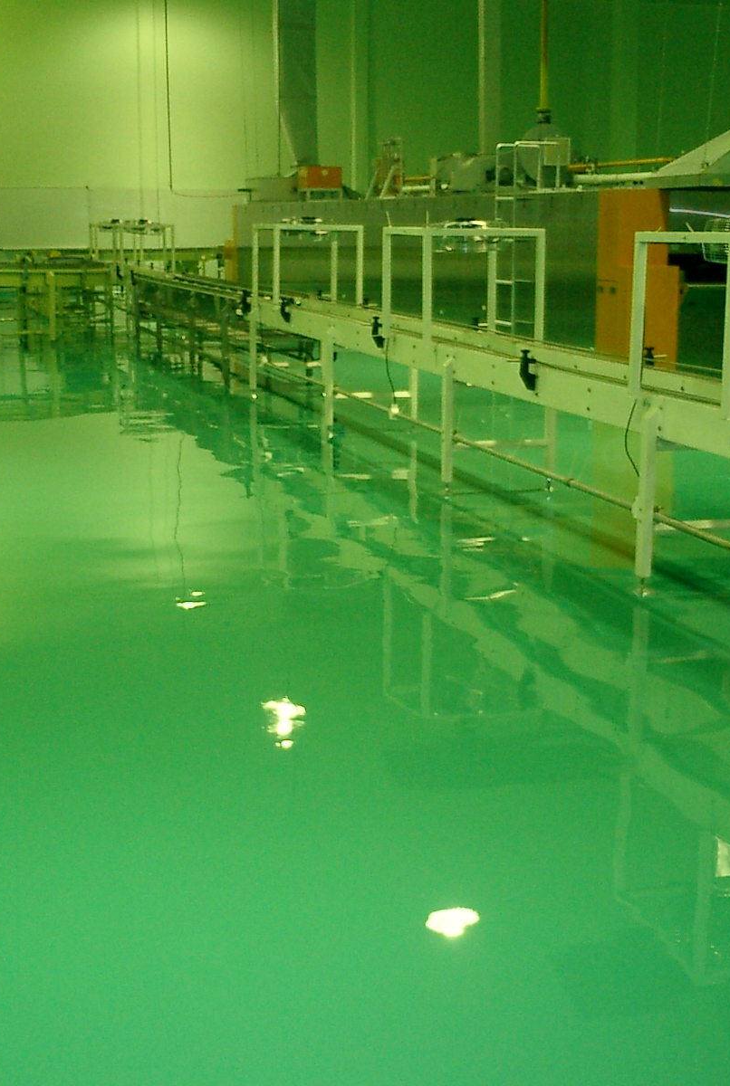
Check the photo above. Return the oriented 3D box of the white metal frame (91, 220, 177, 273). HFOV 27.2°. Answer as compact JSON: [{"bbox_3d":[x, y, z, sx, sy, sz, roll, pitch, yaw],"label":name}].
[{"bbox_3d":[-3.201,-4.045,20.485,0.639,0.660,3.607,-3,12,-16],"label":"white metal frame"}]

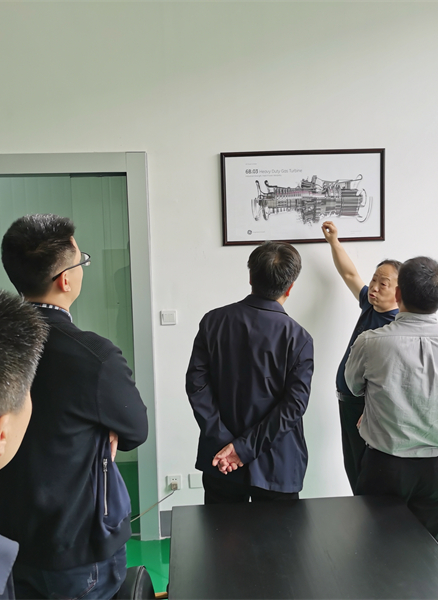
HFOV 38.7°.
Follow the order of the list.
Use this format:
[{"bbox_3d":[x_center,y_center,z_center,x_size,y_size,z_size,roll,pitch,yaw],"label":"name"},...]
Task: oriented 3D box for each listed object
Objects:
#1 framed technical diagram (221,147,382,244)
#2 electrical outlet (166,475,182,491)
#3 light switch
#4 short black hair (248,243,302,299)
[{"bbox_3d":[0.485,-0.588,3.580,0.945,0.523,0.027,-2,6,-3],"label":"framed technical diagram"},{"bbox_3d":[-0.267,1.092,3.719,0.086,0.086,0.015,-2,6,-3],"label":"electrical outlet"},{"bbox_3d":[-0.292,0.105,3.614,0.086,0.086,0.012,-2,6,-3],"label":"light switch"},{"bbox_3d":[0.221,-0.114,2.460,0.195,0.222,0.210,-1,6,5],"label":"short black hair"}]

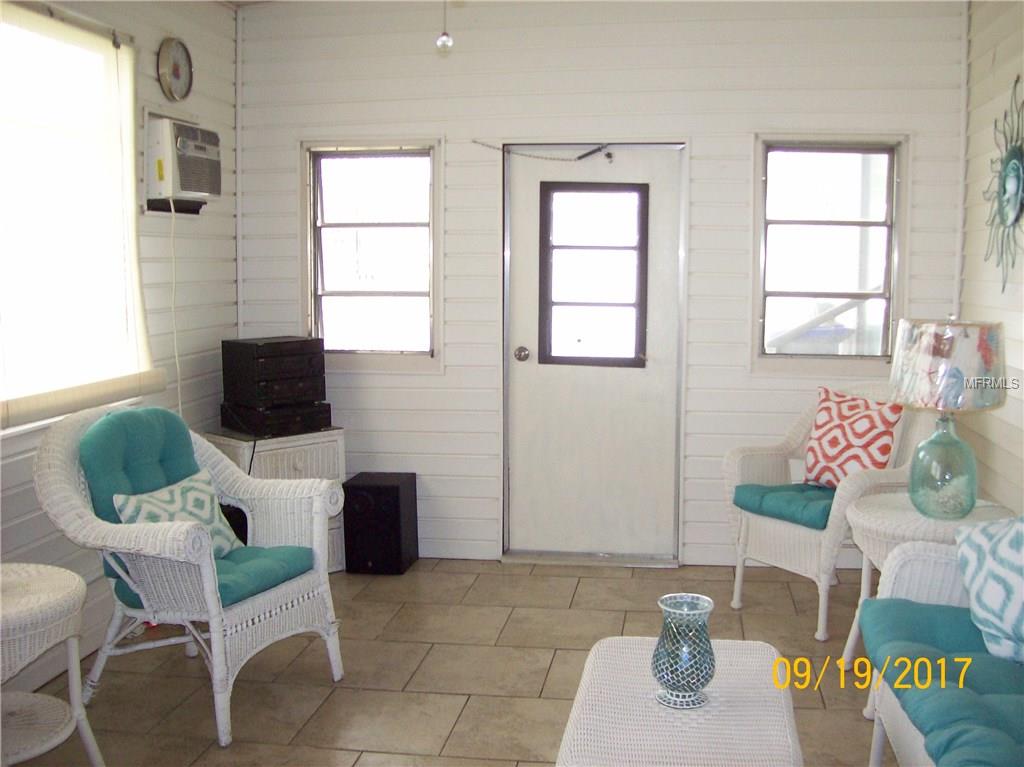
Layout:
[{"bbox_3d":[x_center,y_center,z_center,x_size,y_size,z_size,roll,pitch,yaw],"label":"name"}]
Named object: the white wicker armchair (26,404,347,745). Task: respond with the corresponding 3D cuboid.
[{"bbox_3d":[-0.988,0.544,3.362,0.660,0.910,0.680,3,7,25],"label":"white wicker armchair"}]

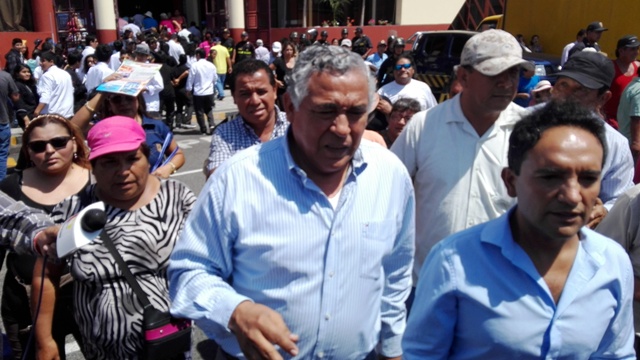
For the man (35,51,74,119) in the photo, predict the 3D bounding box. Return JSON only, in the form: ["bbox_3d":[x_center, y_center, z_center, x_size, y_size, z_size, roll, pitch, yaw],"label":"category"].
[{"bbox_3d":[-3.170,-0.712,5.614,0.360,1.660,0.480,8,17,27],"label":"man"}]

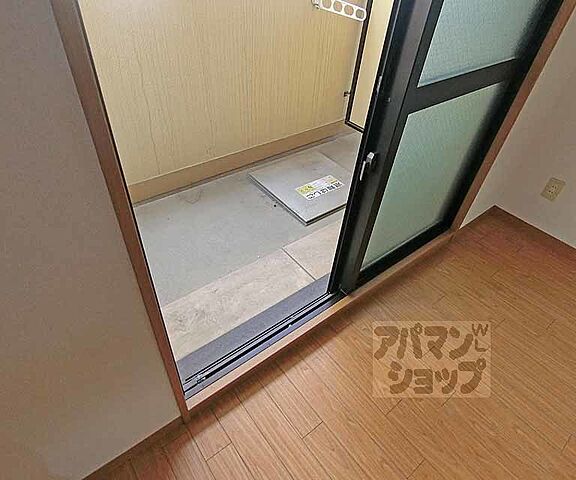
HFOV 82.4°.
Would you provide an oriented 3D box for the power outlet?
[{"bbox_3d":[1.477,-0.280,1.838,0.010,0.118,0.070,-24,49,-31],"label":"power outlet"}]

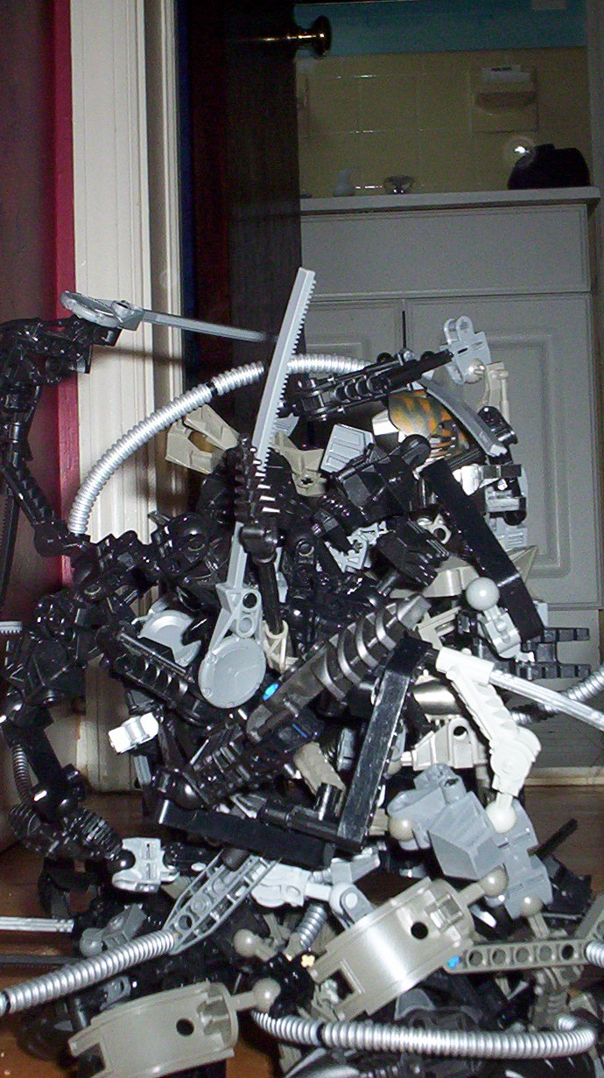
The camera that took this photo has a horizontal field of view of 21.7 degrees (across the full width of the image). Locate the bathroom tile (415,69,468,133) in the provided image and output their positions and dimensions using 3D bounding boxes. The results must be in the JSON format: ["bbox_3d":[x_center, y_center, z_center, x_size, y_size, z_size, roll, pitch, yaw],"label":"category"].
[{"bbox_3d":[0.274,-0.842,3.029,0.107,0.107,0.009,-2,-2,4],"label":"bathroom tile"}]

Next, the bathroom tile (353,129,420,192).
[{"bbox_3d":[0.170,-0.732,3.032,0.107,0.107,0.009,-2,-2,4],"label":"bathroom tile"}]

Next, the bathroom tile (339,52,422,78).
[{"bbox_3d":[0.156,-0.915,3.039,0.153,0.047,0.010,-2,-2,4],"label":"bathroom tile"}]

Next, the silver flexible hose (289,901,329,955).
[{"bbox_3d":[0.003,0.138,0.557,0.007,0.021,0.007,22,12,-4],"label":"silver flexible hose"}]

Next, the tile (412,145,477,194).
[{"bbox_3d":[0.278,-0.731,3.025,0.107,0.107,0.009,-2,-2,4],"label":"tile"}]

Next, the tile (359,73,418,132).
[{"bbox_3d":[0.168,-0.841,3.035,0.107,0.107,0.009,-2,-2,4],"label":"tile"}]

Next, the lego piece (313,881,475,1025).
[{"bbox_3d":[0.028,0.122,0.468,0.047,0.024,0.020,-34,-6,-3],"label":"lego piece"}]

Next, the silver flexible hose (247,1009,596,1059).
[{"bbox_3d":[0.034,0.137,0.441,0.093,0.010,0.034,-1,-2,0],"label":"silver flexible hose"}]

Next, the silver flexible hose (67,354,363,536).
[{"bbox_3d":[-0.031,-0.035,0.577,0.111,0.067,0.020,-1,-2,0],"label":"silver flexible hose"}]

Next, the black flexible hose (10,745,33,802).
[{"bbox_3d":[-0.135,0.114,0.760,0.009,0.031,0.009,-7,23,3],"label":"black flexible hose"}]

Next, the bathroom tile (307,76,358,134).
[{"bbox_3d":[0.063,-0.840,3.042,0.107,0.107,0.009,-2,-2,4],"label":"bathroom tile"}]

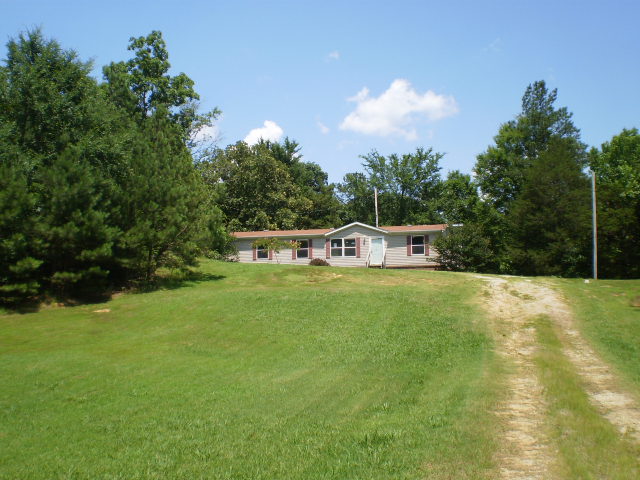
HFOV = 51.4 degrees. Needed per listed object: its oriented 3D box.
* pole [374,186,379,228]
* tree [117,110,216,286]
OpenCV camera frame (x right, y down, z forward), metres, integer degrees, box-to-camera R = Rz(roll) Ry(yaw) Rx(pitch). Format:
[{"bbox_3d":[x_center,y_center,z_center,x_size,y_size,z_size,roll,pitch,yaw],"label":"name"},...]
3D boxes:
[{"bbox_3d":[5.490,-1.298,64.000,0.220,7.500,0.220,-1,-3,0],"label":"pole"},{"bbox_3d":[-9.053,-2.578,39.000,5.900,9.900,5.700,-1,-3,0],"label":"tree"}]

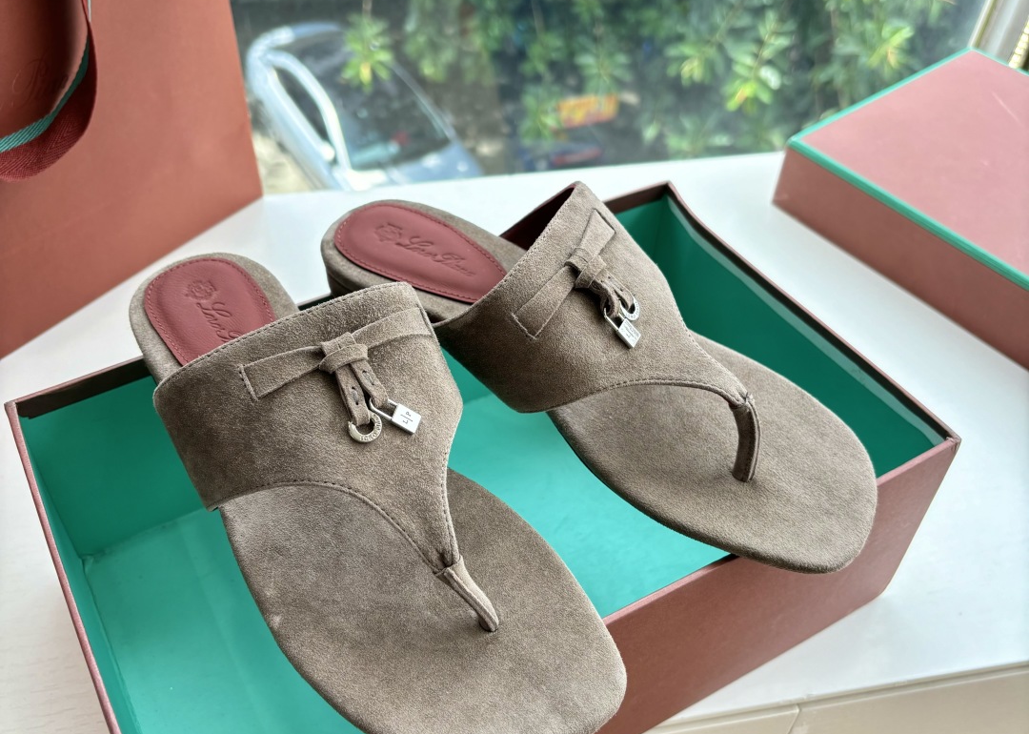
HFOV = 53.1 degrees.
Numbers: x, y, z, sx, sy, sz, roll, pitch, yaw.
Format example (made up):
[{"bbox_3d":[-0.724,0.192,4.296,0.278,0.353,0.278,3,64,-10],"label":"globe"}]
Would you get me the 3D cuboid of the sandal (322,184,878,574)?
[{"bbox_3d":[0.027,-0.020,0.402,0.256,0.079,0.096,30,51,26],"label":"sandal"}]

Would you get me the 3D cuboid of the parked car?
[{"bbox_3d":[-1.789,-2.929,12.935,1.860,1.460,4.750,-20,48,-21],"label":"parked car"}]

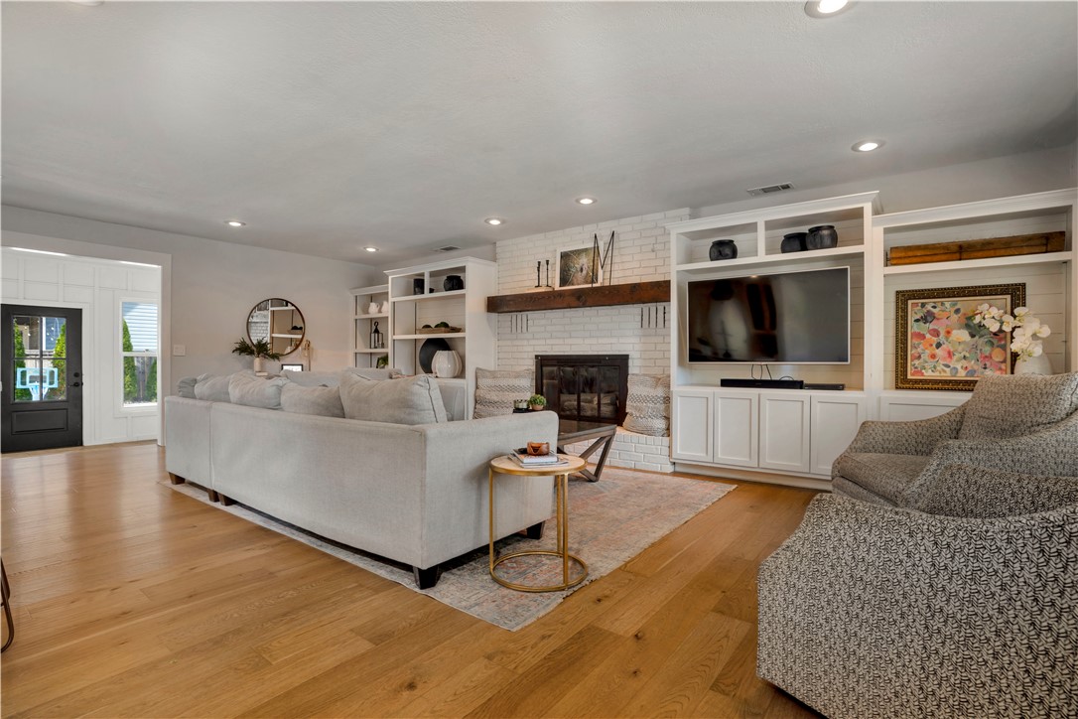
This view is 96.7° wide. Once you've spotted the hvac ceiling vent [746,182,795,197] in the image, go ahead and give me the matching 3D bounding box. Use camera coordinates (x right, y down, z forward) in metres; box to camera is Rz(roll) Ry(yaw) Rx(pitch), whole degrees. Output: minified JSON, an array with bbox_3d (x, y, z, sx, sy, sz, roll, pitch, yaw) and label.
[{"bbox_3d":[2.056,-1.507,4.246,0.352,0.020,0.150,0,0,35],"label":"hvac ceiling vent"}]

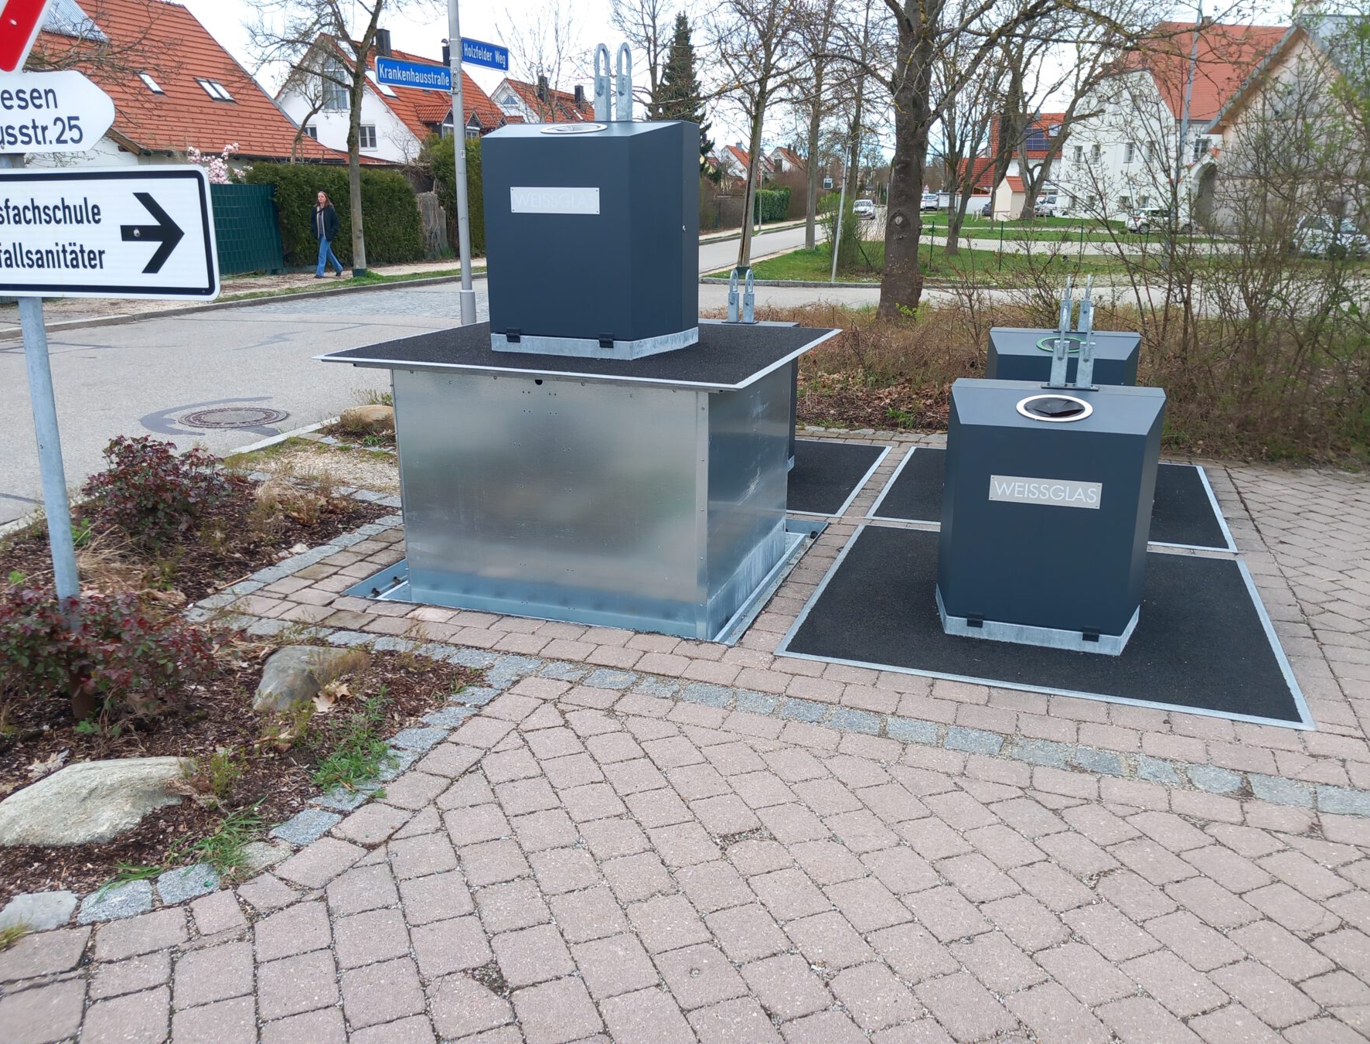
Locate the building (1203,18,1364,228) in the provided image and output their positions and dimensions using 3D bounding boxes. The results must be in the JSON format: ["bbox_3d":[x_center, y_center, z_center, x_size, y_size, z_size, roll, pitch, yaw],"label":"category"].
[{"bbox_3d":[42.210,-26.566,74.170,9.800,13.100,14.000,9,19,28],"label":"building"}]

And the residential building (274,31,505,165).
[{"bbox_3d":[-16.991,-23.300,65.973,11.000,9.650,16.300,5,18,14],"label":"residential building"}]

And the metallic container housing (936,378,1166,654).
[{"bbox_3d":[1.397,-0.051,4.216,0.779,0.894,0.604,6,18,18],"label":"metallic container housing"}]

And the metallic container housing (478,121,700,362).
[{"bbox_3d":[-0.401,-1.180,4.515,0.779,0.894,0.604,6,18,18],"label":"metallic container housing"}]

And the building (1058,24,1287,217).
[{"bbox_3d":[44.630,-31.927,87.783,21.000,15.000,14.900,-3,17,-10],"label":"building"}]

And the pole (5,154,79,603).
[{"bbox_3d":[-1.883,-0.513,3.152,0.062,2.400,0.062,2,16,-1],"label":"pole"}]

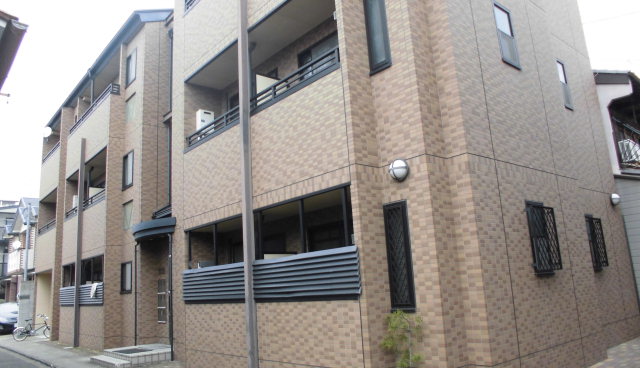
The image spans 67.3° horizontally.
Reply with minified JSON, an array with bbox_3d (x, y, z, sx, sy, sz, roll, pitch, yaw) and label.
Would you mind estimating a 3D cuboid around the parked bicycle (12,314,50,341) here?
[{"bbox_3d":[-12.204,6.154,20.662,1.650,1.060,0.550,3,-14,-30],"label":"parked bicycle"}]

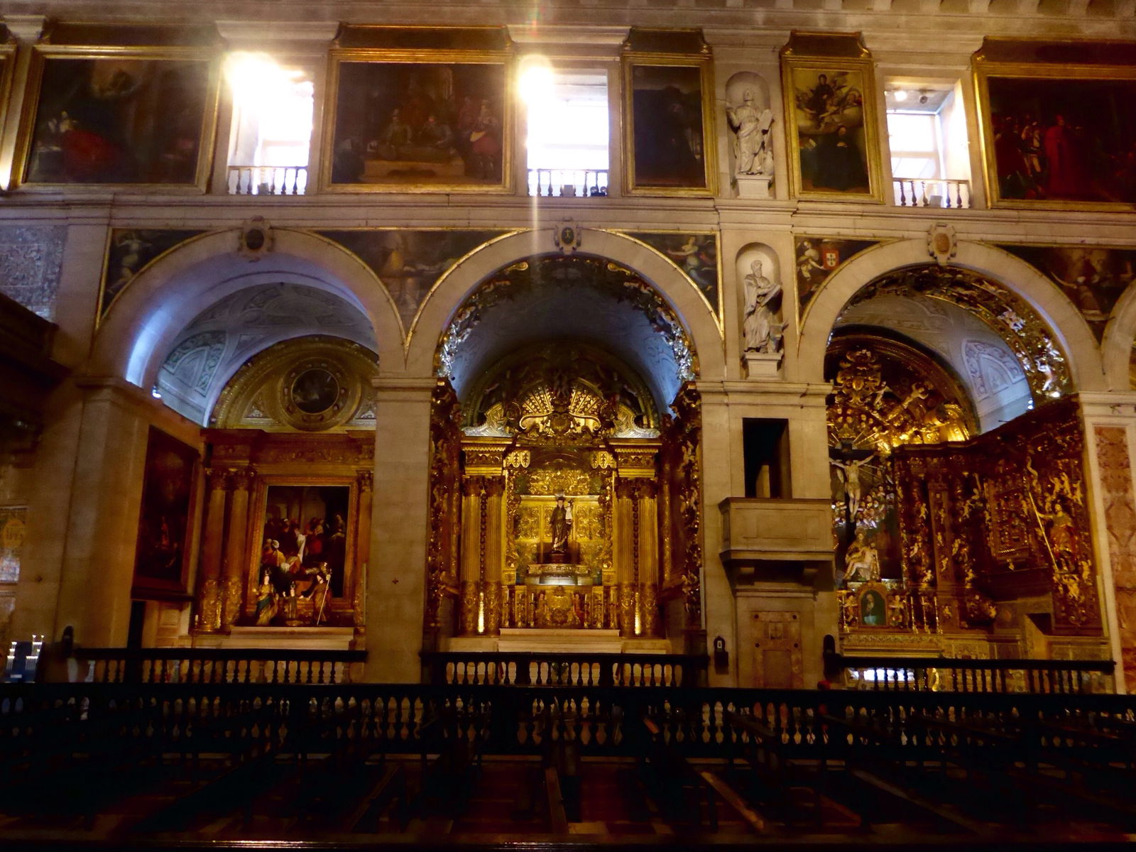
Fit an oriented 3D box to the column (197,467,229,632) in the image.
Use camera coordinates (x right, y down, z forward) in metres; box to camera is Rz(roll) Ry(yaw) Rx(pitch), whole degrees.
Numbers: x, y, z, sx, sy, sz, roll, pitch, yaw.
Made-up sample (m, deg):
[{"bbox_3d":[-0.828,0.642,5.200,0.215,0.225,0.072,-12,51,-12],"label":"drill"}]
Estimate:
[{"bbox_3d":[-7.830,2.715,17.447,0.503,3.595,0.503,0,-12,-1],"label":"column"}]

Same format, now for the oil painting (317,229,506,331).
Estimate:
[{"bbox_3d":[-3.008,-2.760,15.002,3.730,2.180,0.120,1,-12,-1],"label":"oil painting"}]

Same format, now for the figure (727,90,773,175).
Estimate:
[{"bbox_3d":[3.614,-5.837,15.646,0.939,1.908,0.550,0,-12,-1],"label":"figure"}]

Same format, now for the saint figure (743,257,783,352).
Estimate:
[{"bbox_3d":[3.686,-2.285,15.090,0.770,1.880,0.600,1,-12,-1],"label":"saint figure"}]

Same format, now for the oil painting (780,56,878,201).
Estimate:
[{"bbox_3d":[5.298,-6.214,15.803,1.940,3.700,0.250,1,-12,-1],"label":"oil painting"}]

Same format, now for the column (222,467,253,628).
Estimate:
[{"bbox_3d":[-7.327,2.670,17.466,0.504,3.543,0.504,0,-12,-1],"label":"column"}]

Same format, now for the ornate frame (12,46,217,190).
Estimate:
[{"bbox_3d":[-8.707,-6.000,15.294,3.687,3.170,0.180,0,-12,-1],"label":"ornate frame"}]

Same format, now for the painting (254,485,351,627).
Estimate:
[{"bbox_3d":[-5.763,2.748,17.394,2.050,2.900,0.170,1,-12,-1],"label":"painting"}]

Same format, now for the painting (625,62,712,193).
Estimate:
[{"bbox_3d":[1.971,-5.891,15.473,1.765,2.851,0.150,0,-12,-1],"label":"painting"}]

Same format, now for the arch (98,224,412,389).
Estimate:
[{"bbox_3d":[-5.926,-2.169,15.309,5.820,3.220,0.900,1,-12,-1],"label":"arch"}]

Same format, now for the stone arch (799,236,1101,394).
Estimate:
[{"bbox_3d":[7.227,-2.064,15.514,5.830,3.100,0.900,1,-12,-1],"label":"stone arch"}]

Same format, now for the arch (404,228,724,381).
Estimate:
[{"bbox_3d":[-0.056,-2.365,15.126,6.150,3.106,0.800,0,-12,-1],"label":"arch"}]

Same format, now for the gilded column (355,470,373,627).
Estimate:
[{"bbox_3d":[-4.468,2.689,17.516,0.505,3.455,0.505,0,-12,-1],"label":"gilded column"}]

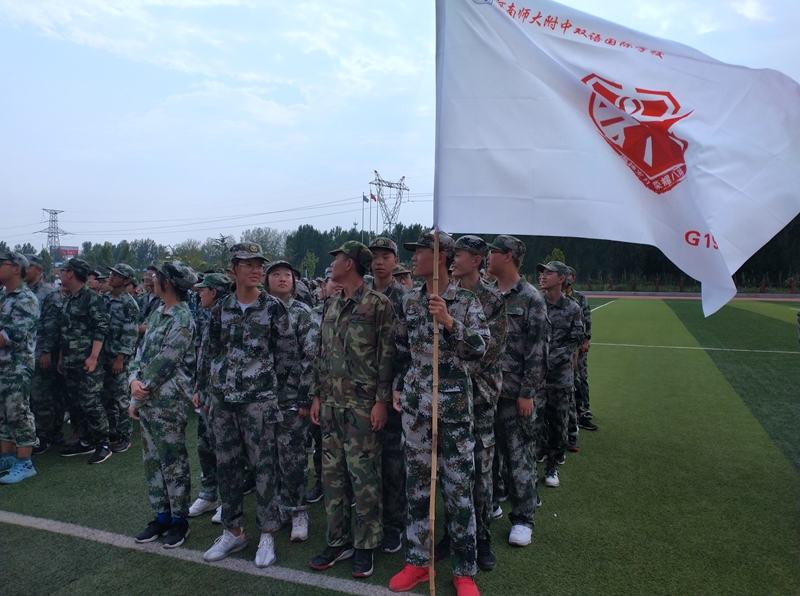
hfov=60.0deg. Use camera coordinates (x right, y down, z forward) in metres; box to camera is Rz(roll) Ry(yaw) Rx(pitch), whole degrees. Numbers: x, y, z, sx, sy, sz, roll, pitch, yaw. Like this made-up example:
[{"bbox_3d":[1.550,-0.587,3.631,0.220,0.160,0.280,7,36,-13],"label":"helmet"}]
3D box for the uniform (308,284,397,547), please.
[{"bbox_3d":[-0.256,0.632,3.740,0.490,1.470,0.320,1,1,20],"label":"uniform"}]

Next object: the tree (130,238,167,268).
[{"bbox_3d":[-37.364,-5.026,103.000,5.300,7.480,5.200,1,1,0],"label":"tree"}]

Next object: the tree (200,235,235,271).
[{"bbox_3d":[-19.742,-3.623,75.000,3.700,6.600,3.700,1,1,0],"label":"tree"}]

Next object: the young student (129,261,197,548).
[{"bbox_3d":[-1.381,0.588,4.050,0.430,1.620,0.390,2,2,36],"label":"young student"}]

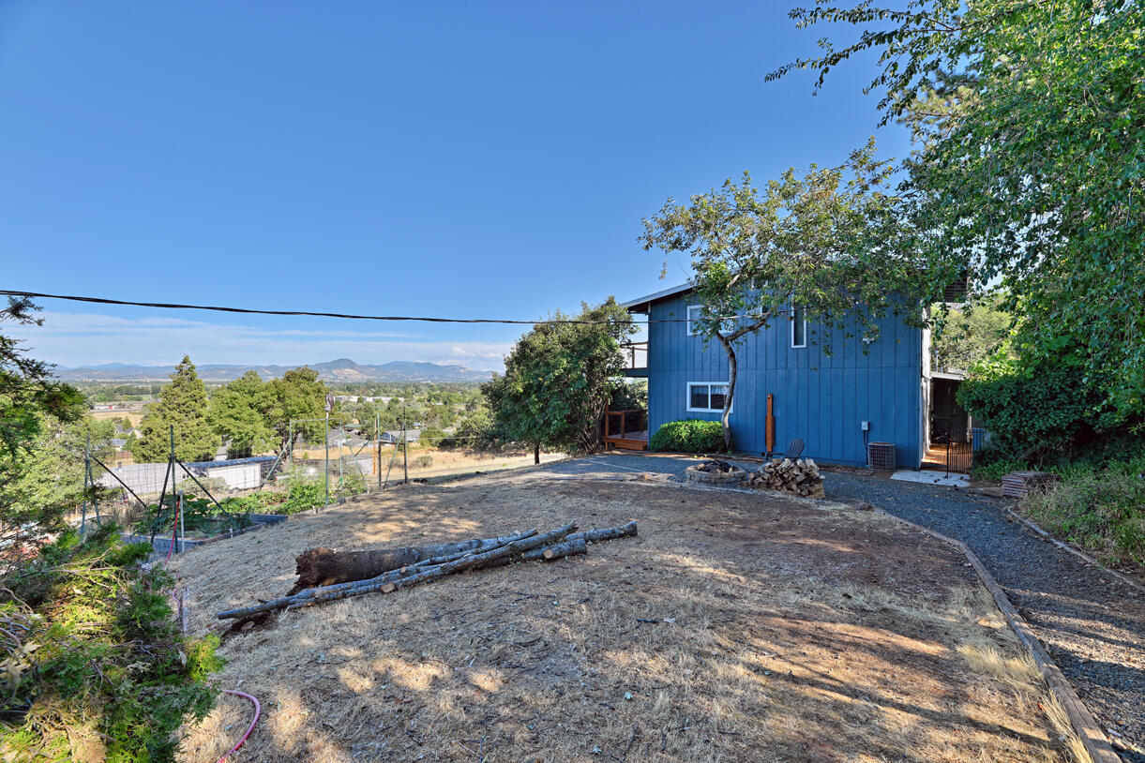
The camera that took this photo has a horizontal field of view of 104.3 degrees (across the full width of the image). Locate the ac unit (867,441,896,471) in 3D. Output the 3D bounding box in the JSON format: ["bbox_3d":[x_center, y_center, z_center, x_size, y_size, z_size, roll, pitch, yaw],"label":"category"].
[{"bbox_3d":[8.280,1.985,11.900,0.600,0.700,0.600,0,0,41],"label":"ac unit"}]

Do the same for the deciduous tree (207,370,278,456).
[{"bbox_3d":[-35.586,3.943,48.000,6.200,10.410,6.200,0,0,-37],"label":"deciduous tree"}]

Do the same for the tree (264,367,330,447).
[{"bbox_3d":[-27.770,3.365,45.000,5.600,9.860,5.600,0,0,-32],"label":"tree"}]

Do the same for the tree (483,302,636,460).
[{"bbox_3d":[-0.470,0.020,16.000,5.200,5.950,4.700,0,0,-2],"label":"tree"}]

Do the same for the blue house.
[{"bbox_3d":[8.200,-0.680,16.800,9.600,6.200,7.500,0,0,41],"label":"blue house"}]

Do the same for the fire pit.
[{"bbox_3d":[3.280,2.100,10.200,1.300,0.300,1.300,0,0,18],"label":"fire pit"}]

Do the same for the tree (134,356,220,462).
[{"bbox_3d":[-43.551,3.560,49.000,7.000,12.590,7.000,0,0,-42],"label":"tree"}]

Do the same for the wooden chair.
[{"bbox_3d":[5.270,1.840,10.800,0.820,0.950,0.740,0,0,-22],"label":"wooden chair"}]

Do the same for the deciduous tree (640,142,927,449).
[{"bbox_3d":[6.100,-2.150,13.000,6.700,8.700,5.700,0,0,25],"label":"deciduous tree"}]

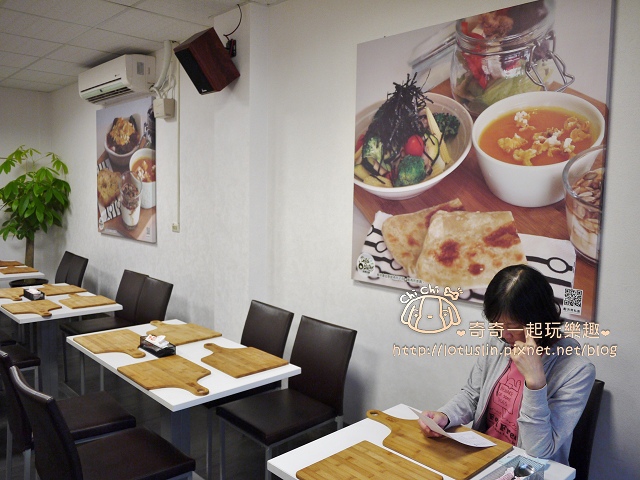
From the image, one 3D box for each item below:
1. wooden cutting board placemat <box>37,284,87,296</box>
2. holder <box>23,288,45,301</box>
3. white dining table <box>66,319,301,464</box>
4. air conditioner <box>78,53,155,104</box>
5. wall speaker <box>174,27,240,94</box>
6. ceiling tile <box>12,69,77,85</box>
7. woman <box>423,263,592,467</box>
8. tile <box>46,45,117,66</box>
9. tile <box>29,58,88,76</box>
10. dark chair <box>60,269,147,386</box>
[{"bbox_3d":[-2.105,0.395,4.140,0.297,0.014,0.520,-4,7,-43],"label":"wooden cutting board placemat"},{"bbox_3d":[-2.114,0.402,3.837,0.090,0.056,0.225,-4,7,-43],"label":"holder"},{"bbox_3d":[-0.740,0.937,2.651,0.648,0.746,1.207,-4,7,-43],"label":"white dining table"},{"bbox_3d":[-1.802,-1.389,4.559,0.245,0.285,1.030,-4,7,-43],"label":"air conditioner"},{"bbox_3d":[-0.676,-1.068,3.120,0.200,0.300,0.194,11,51,46],"label":"wall speaker"},{"bbox_3d":[-2.865,-1.710,5.434,0.600,0.016,0.610,-4,7,-43],"label":"ceiling tile"},{"bbox_3d":[0.633,0.717,1.671,0.660,1.280,0.500,-4,7,-43],"label":"woman"},{"bbox_3d":[-2.025,-1.612,4.556,0.600,0.016,0.610,-4,7,-43],"label":"tile"},{"bbox_3d":[-2.446,-1.661,4.996,0.600,0.016,0.610,-4,7,-43],"label":"tile"},{"bbox_3d":[-1.722,0.717,4.148,0.533,0.873,0.430,-4,7,-43],"label":"dark chair"}]

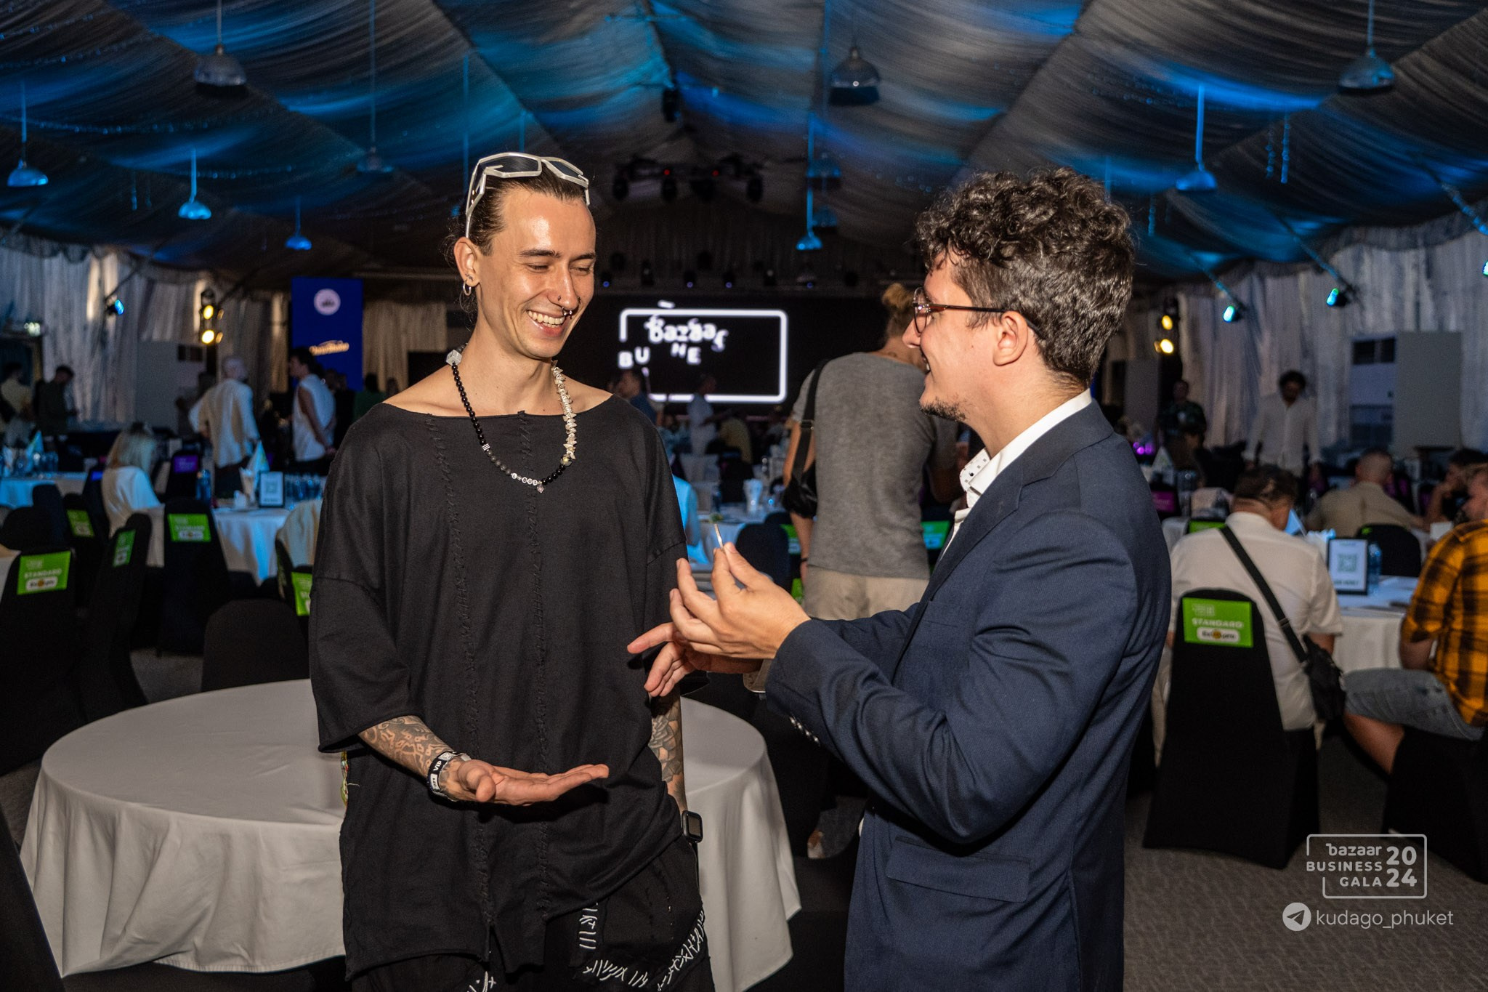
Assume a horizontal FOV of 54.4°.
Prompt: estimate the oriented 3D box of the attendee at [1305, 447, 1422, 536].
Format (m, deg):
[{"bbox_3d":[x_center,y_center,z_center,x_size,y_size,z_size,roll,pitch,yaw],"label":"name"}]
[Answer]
[{"bbox_3d":[3.354,0.401,7.988,0.620,1.320,0.750,1,3,6],"label":"attendee"}]

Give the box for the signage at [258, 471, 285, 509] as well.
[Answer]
[{"bbox_3d":[-3.069,-0.043,9.400,0.170,0.240,0.050,0,3,-12],"label":"signage"}]

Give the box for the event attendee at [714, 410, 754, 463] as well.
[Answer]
[{"bbox_3d":[-0.117,-0.283,15.032,0.480,1.260,0.650,-1,5,-20],"label":"event attendee"}]

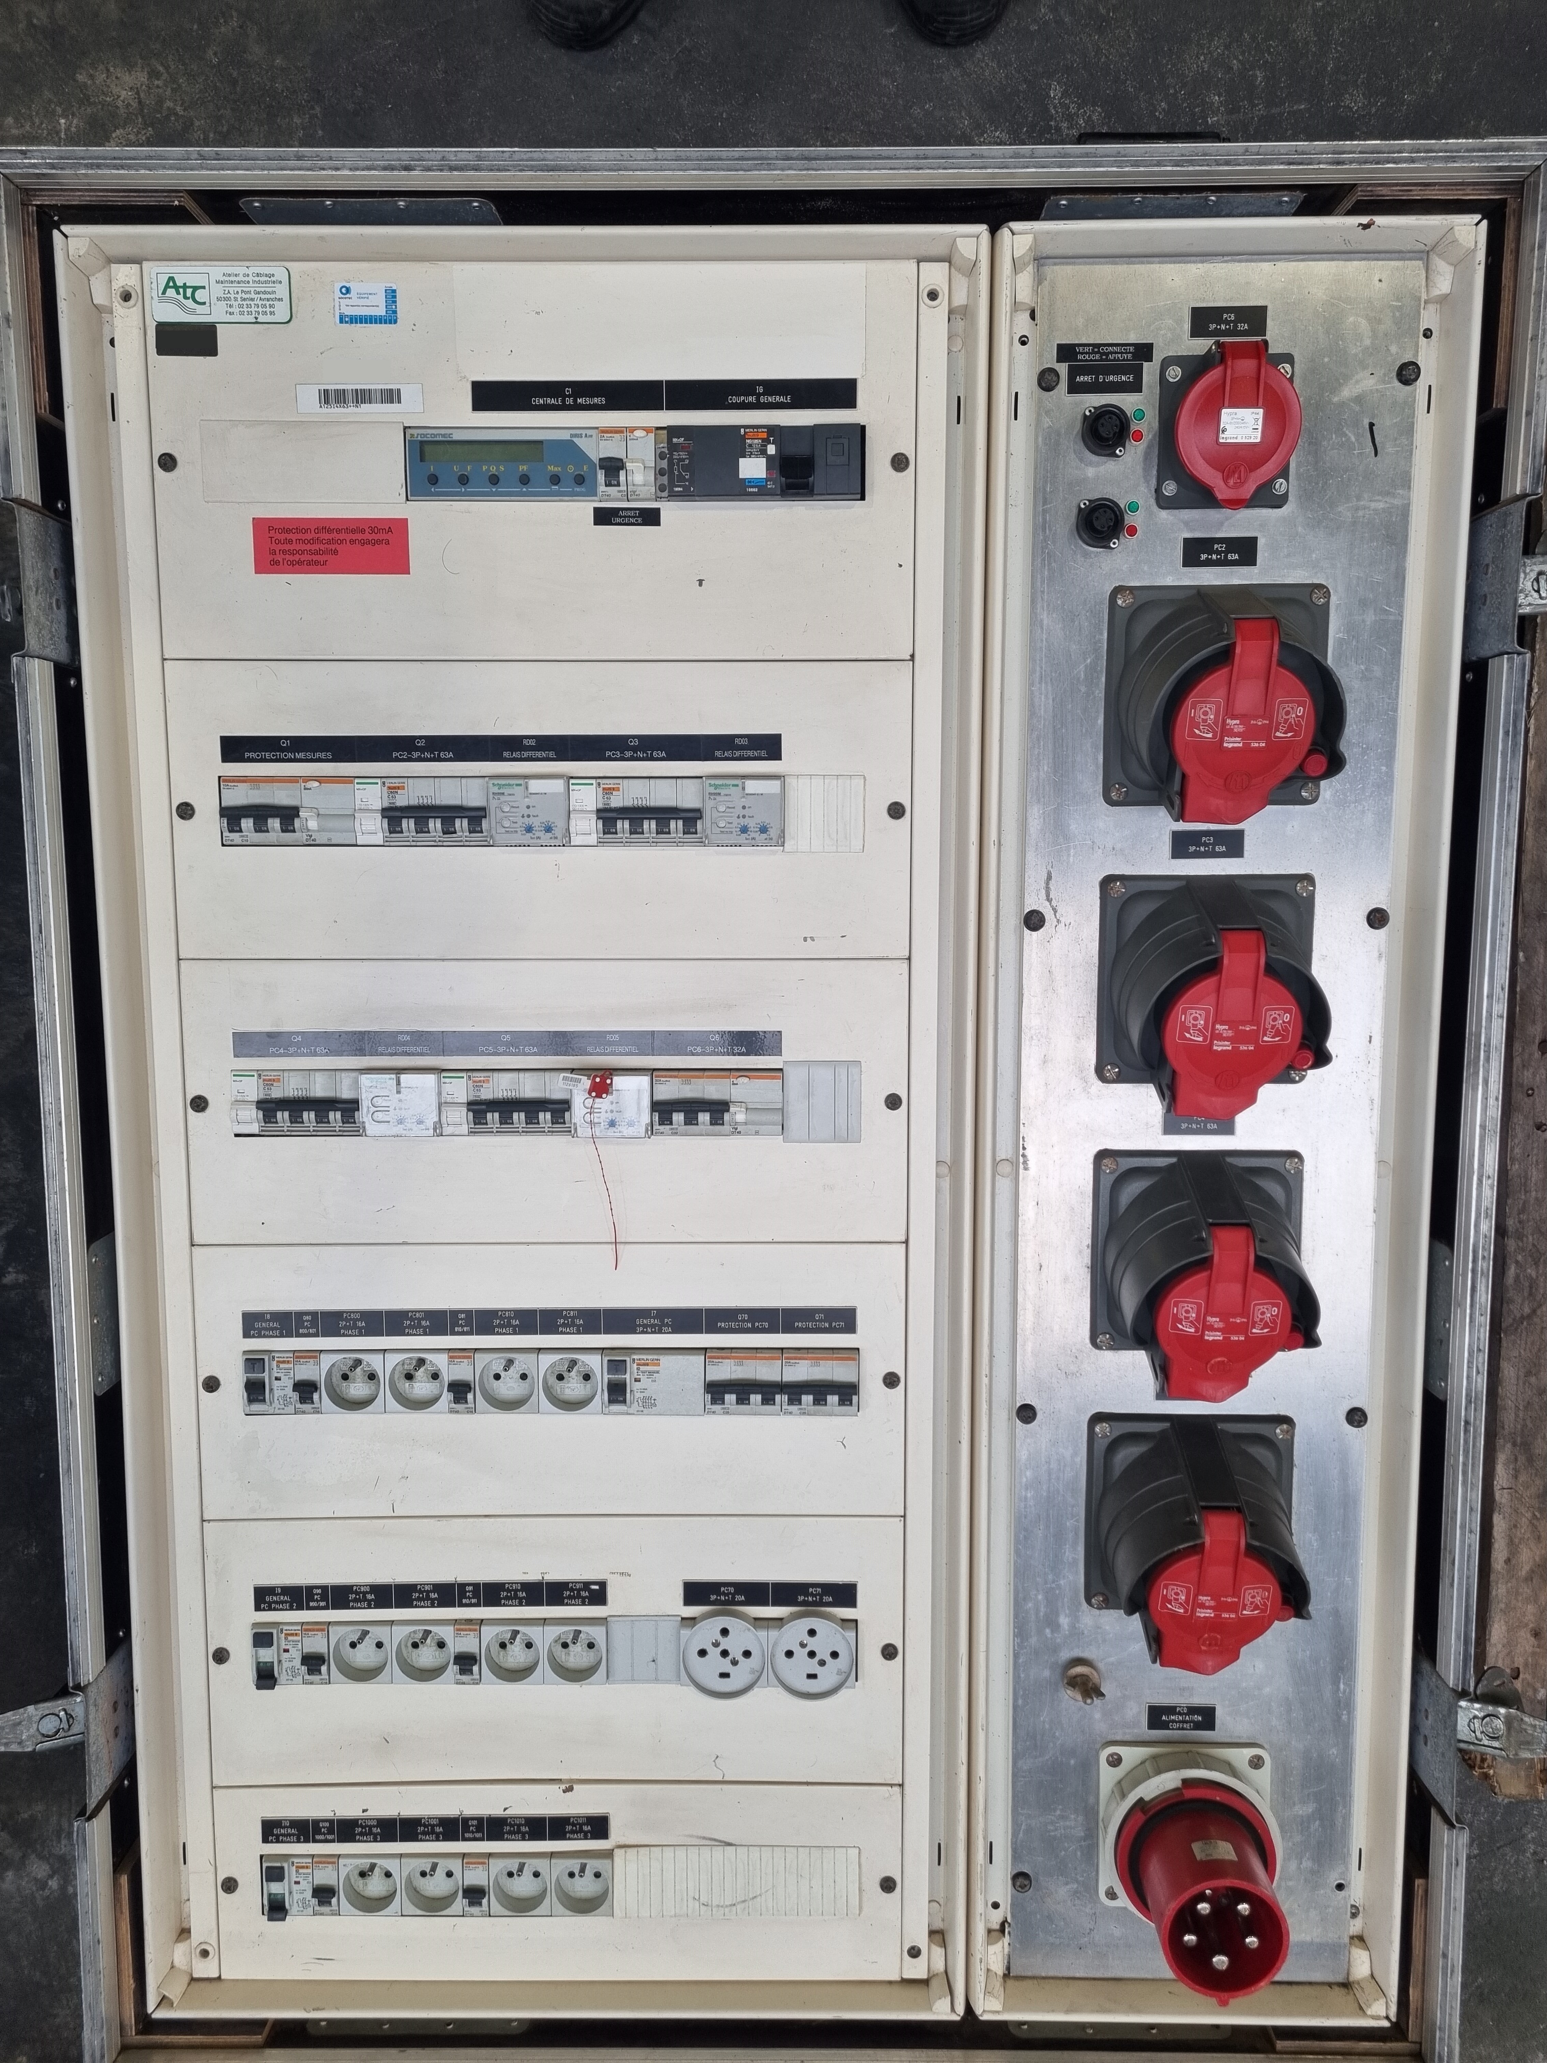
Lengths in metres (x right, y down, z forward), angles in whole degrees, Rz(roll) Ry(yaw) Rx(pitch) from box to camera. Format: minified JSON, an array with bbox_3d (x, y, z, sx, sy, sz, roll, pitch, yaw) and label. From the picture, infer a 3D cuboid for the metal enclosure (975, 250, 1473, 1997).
[{"bbox_3d":[0.295,0.090,1.138,0.308,0.193,1.231,0,96,0],"label":"metal enclosure"}]

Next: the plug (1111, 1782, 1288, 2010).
[{"bbox_3d":[0.297,0.583,1.057,0.114,0.091,0.115,0,96,0],"label":"plug"}]

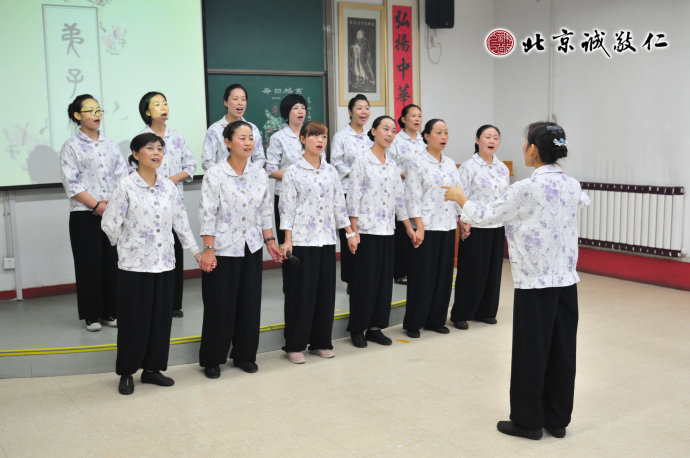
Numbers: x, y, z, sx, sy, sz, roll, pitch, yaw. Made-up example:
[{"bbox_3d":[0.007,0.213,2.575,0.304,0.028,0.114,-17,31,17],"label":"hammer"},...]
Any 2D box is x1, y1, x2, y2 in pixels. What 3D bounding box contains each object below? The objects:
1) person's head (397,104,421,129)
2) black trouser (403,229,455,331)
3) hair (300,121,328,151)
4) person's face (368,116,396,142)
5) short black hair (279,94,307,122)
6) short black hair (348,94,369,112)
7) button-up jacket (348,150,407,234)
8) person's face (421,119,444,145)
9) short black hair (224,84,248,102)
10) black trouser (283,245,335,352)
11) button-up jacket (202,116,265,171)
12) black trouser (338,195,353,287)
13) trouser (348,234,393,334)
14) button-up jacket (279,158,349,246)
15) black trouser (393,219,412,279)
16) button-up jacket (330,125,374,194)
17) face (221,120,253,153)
[{"bbox_3d":[0.583,-1.034,7.034,0.170,0.210,0.230,-6,8,-33],"label":"person's head"},{"bbox_3d":[0.643,0.349,5.894,0.380,0.840,0.260,-4,8,-23],"label":"black trouser"},{"bbox_3d":[-0.221,-0.657,5.381,0.180,0.210,0.210,-6,8,-32],"label":"hair"},{"bbox_3d":[0.280,-0.750,5.712,0.170,0.210,0.230,-6,8,-34],"label":"person's face"},{"bbox_3d":[-0.427,-0.975,6.223,0.215,0.245,0.225,-7,10,-41],"label":"short black hair"},{"bbox_3d":[0.119,-1.051,6.487,0.165,0.190,0.190,-5,8,-30],"label":"short black hair"},{"bbox_3d":[0.242,-0.265,5.707,0.510,0.640,0.280,-6,8,-34],"label":"button-up jacket"},{"bbox_3d":[0.660,-0.713,5.700,0.160,0.215,0.185,-7,9,-38],"label":"person's face"},{"bbox_3d":[-0.855,-1.063,6.030,0.170,0.190,0.210,-6,8,-33],"label":"short black hair"},{"bbox_3d":[-0.254,0.432,5.468,0.390,0.820,0.280,-6,8,-31],"label":"black trouser"},{"bbox_3d":[-0.876,-0.594,6.019,0.530,0.610,0.310,-6,8,-34],"label":"button-up jacket"},{"bbox_3d":[0.098,0.031,6.551,0.350,0.850,0.250,-5,8,-30],"label":"black trouser"},{"bbox_3d":[0.194,0.361,5.610,0.340,0.800,0.260,-6,9,-33],"label":"trouser"},{"bbox_3d":[-0.216,-0.195,5.420,0.530,0.630,0.280,-6,8,-31],"label":"button-up jacket"},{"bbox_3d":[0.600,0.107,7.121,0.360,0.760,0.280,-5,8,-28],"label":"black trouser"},{"bbox_3d":[0.097,-0.588,6.471,0.430,0.590,0.290,-6,9,-32],"label":"button-up jacket"},{"bbox_3d":[-0.672,-0.574,4.856,0.180,0.215,0.160,6,10,44],"label":"face"}]

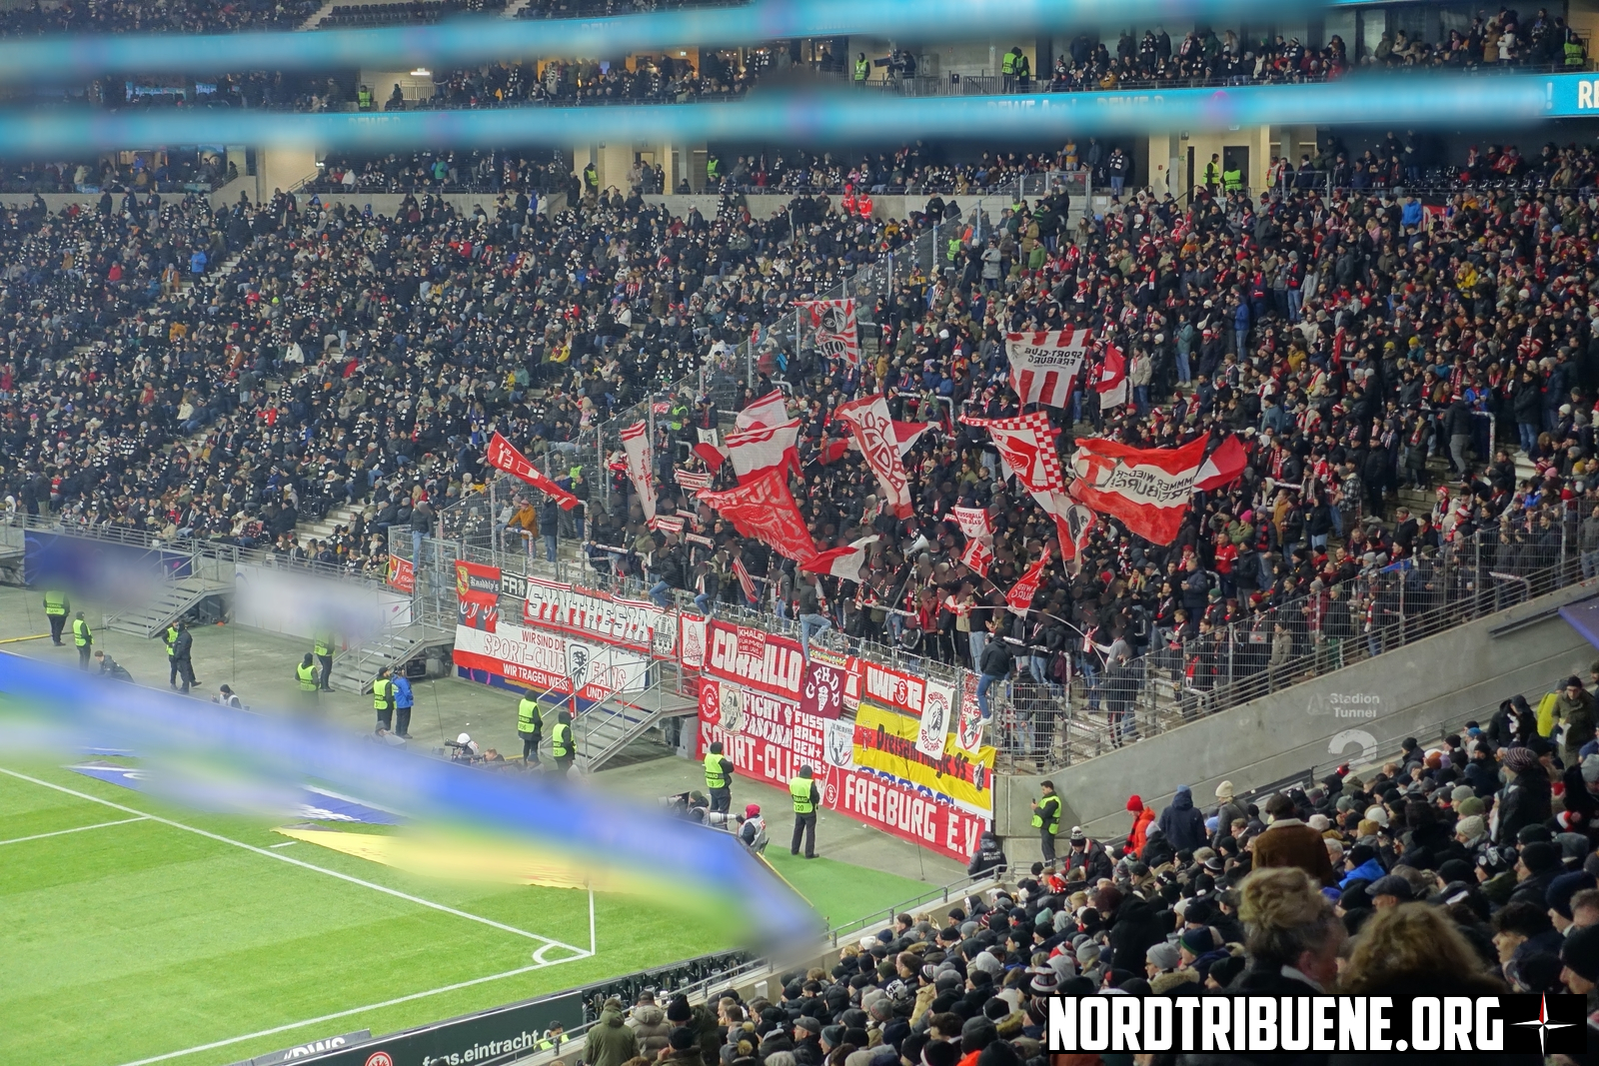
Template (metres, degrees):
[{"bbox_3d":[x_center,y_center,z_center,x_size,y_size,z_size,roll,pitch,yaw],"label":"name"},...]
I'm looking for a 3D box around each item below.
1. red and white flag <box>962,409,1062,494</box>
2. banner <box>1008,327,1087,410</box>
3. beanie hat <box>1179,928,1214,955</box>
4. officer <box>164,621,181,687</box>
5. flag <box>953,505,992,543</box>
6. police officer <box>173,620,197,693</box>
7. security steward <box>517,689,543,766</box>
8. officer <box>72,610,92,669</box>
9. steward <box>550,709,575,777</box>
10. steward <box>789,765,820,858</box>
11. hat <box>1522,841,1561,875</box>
[{"bbox_3d":[4.416,-1.695,62.622,2.150,1.700,0.600,1,8,4],"label":"red and white flag"},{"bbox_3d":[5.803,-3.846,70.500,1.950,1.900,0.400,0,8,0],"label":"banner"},{"bbox_3d":[2.715,2.785,20.637,0.230,0.180,0.200,2,8,18],"label":"beanie hat"},{"bbox_3d":[-15.875,3.127,76.822,0.520,1.770,0.380,-5,9,-30],"label":"officer"},{"bbox_3d":[3.621,-0.196,63.200,0.850,0.780,0.200,5,9,30],"label":"flag"},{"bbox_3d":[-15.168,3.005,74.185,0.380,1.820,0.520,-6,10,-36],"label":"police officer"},{"bbox_3d":[-5.871,4.295,65.920,0.560,1.780,0.380,7,10,38],"label":"security steward"},{"bbox_3d":[-18.532,2.924,78.122,0.520,1.770,0.380,7,10,41],"label":"officer"},{"bbox_3d":[-4.878,4.589,62.522,0.360,1.800,0.550,-7,11,-43],"label":"steward"},{"bbox_3d":[0.091,5.377,58.280,0.560,1.780,0.380,7,10,38],"label":"steward"},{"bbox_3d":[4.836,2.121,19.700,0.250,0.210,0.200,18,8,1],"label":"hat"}]

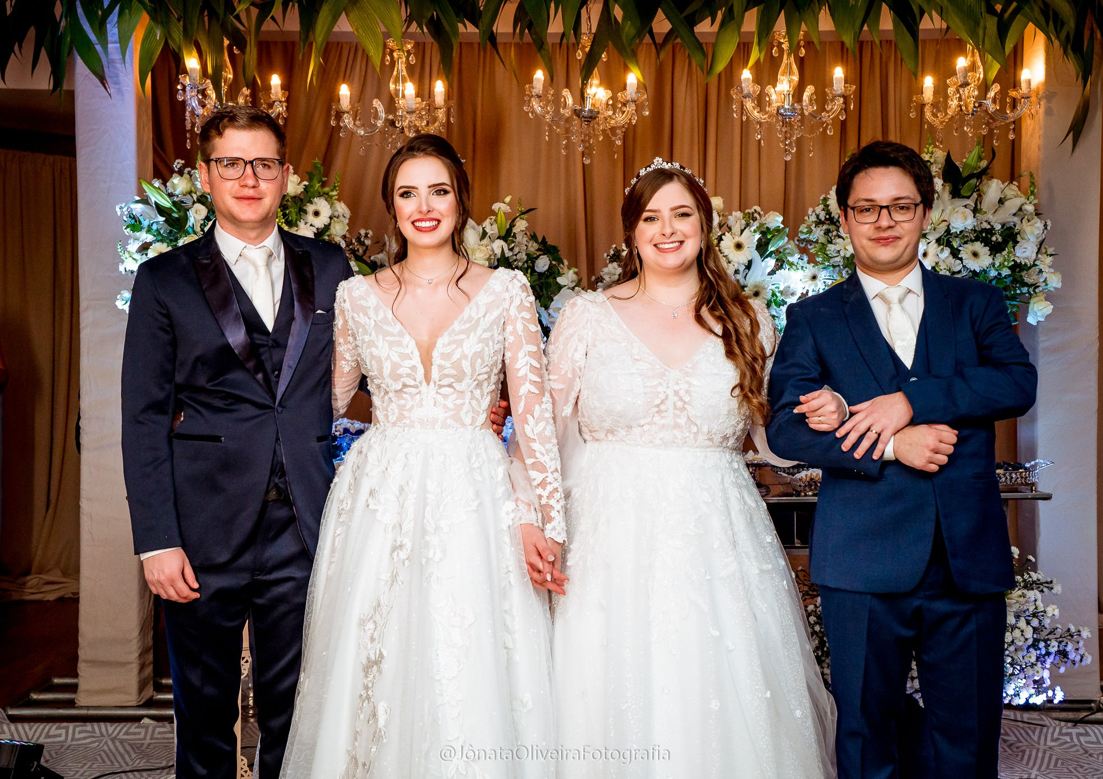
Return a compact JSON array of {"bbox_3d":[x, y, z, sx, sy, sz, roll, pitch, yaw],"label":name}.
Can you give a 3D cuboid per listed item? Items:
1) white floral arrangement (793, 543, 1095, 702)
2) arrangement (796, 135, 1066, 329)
[{"bbox_3d":[1.369,0.827,4.750,0.980,0.550,0.550,0,1,0],"label":"white floral arrangement"},{"bbox_3d":[1.229,-0.507,4.450,0.820,0.600,0.550,0,1,0],"label":"arrangement"}]

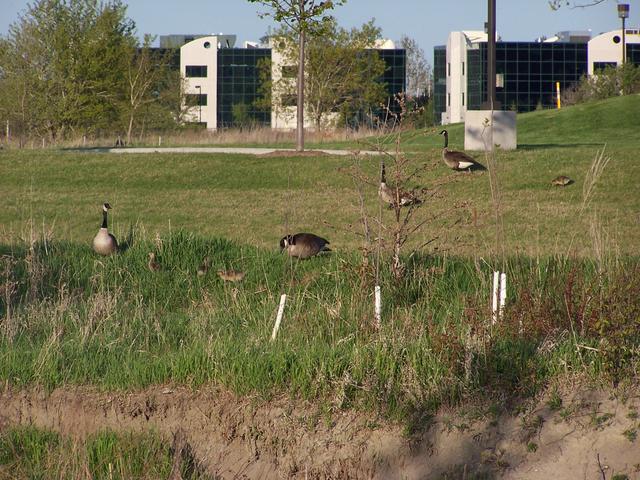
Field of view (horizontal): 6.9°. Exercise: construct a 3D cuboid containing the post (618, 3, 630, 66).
[{"bbox_3d":[12.540,-7.582,220.000,0.460,4.300,0.460,0,1,0],"label":"post"}]

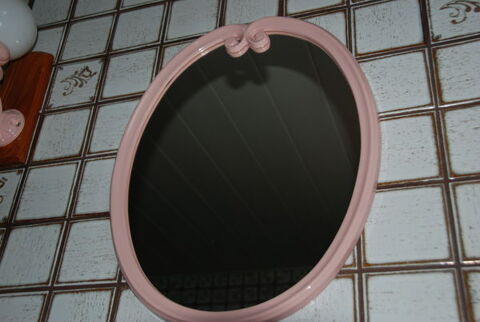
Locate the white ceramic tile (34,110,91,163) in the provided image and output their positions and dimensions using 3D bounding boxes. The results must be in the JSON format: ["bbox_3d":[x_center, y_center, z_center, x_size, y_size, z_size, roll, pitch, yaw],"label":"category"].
[{"bbox_3d":[-0.295,-0.043,0.941,0.100,0.100,0.009,-7,-32,18],"label":"white ceramic tile"}]

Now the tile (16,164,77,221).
[{"bbox_3d":[-0.302,0.049,0.886,0.100,0.100,0.009,-7,-32,18],"label":"tile"}]

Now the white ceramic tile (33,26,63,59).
[{"bbox_3d":[-0.383,-0.214,1.083,0.100,0.100,0.009,-7,-32,18],"label":"white ceramic tile"}]

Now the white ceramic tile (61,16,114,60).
[{"bbox_3d":[-0.282,-0.227,1.049,0.100,0.100,0.009,-7,-32,18],"label":"white ceramic tile"}]

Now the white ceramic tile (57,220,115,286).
[{"bbox_3d":[-0.207,0.129,0.798,0.100,0.100,0.009,-7,-32,18],"label":"white ceramic tile"}]

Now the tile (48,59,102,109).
[{"bbox_3d":[-0.289,-0.135,0.995,0.100,0.100,0.009,-7,-32,18],"label":"tile"}]

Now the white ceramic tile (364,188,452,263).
[{"bbox_3d":[0.196,0.079,0.665,0.100,0.100,0.009,-7,-32,18],"label":"white ceramic tile"}]

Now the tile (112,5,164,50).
[{"bbox_3d":[-0.181,-0.239,1.016,0.100,0.100,0.009,-7,-32,18],"label":"tile"}]

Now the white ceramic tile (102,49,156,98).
[{"bbox_3d":[-0.188,-0.147,0.962,0.100,0.100,0.009,-7,-32,18],"label":"white ceramic tile"}]

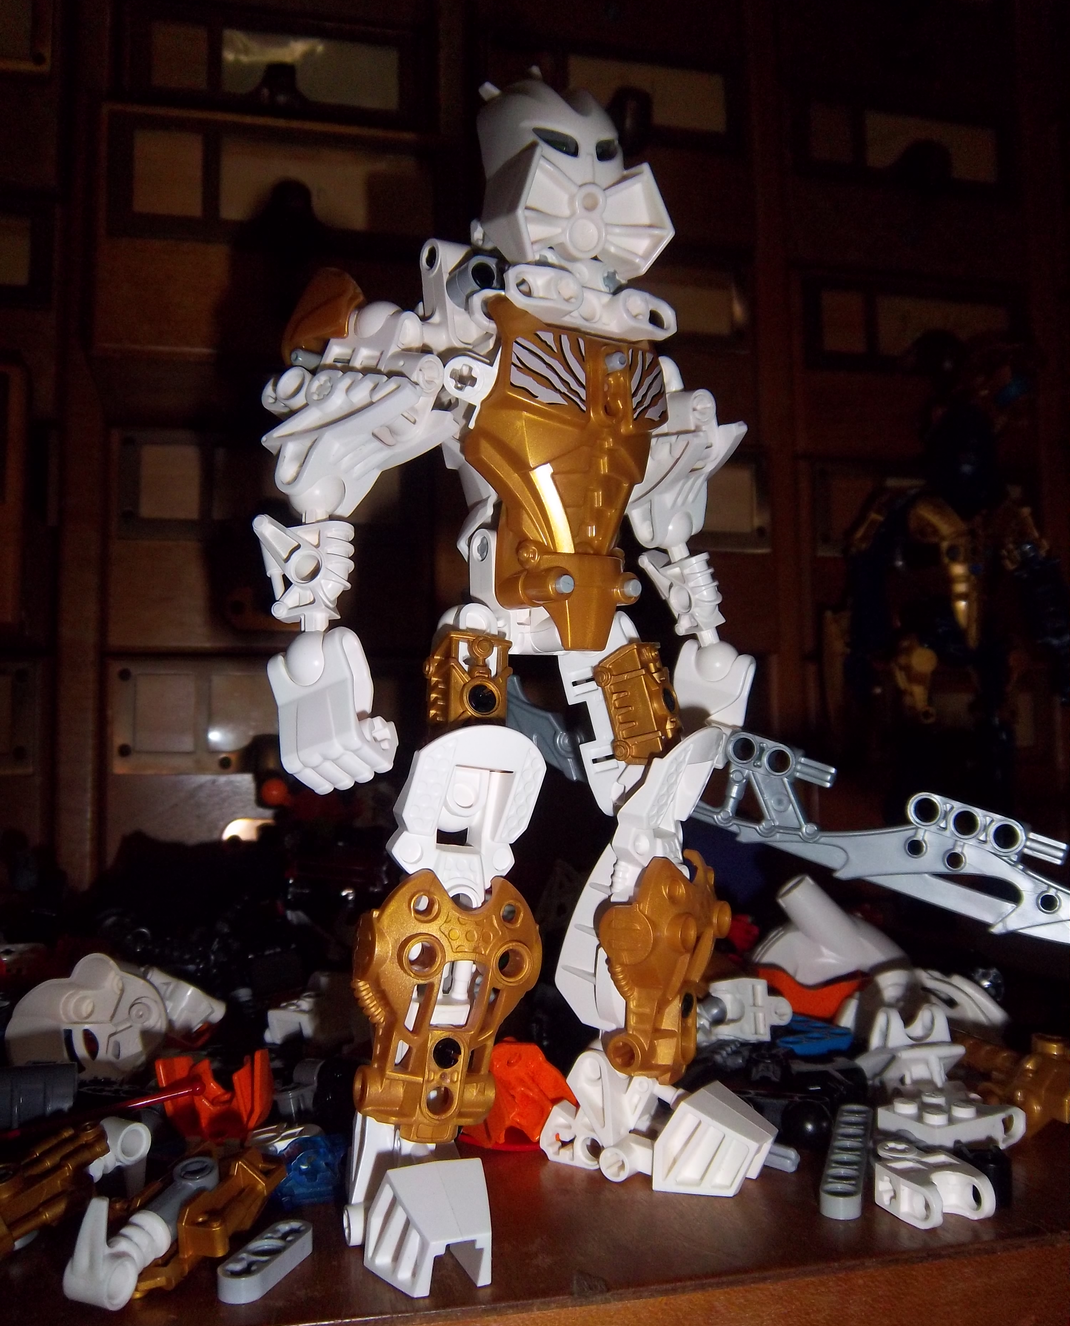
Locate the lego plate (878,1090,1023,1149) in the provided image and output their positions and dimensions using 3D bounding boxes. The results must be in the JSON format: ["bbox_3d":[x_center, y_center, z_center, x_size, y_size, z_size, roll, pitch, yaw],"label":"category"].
[{"bbox_3d":[0.086,0.095,0.238,0.024,0.009,0.016,1,-5,-28],"label":"lego plate"}]

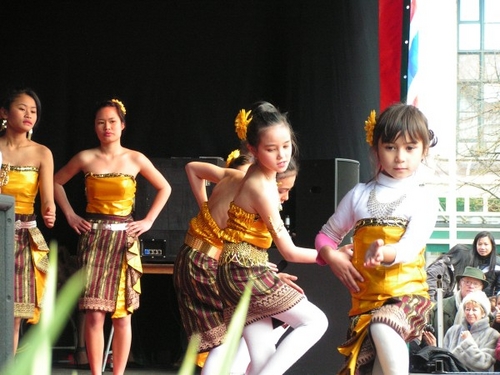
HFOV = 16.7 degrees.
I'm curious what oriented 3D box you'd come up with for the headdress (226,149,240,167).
[{"bbox_3d":[-0.063,-0.108,6.450,0.040,0.090,0.085,38,0,0],"label":"headdress"}]

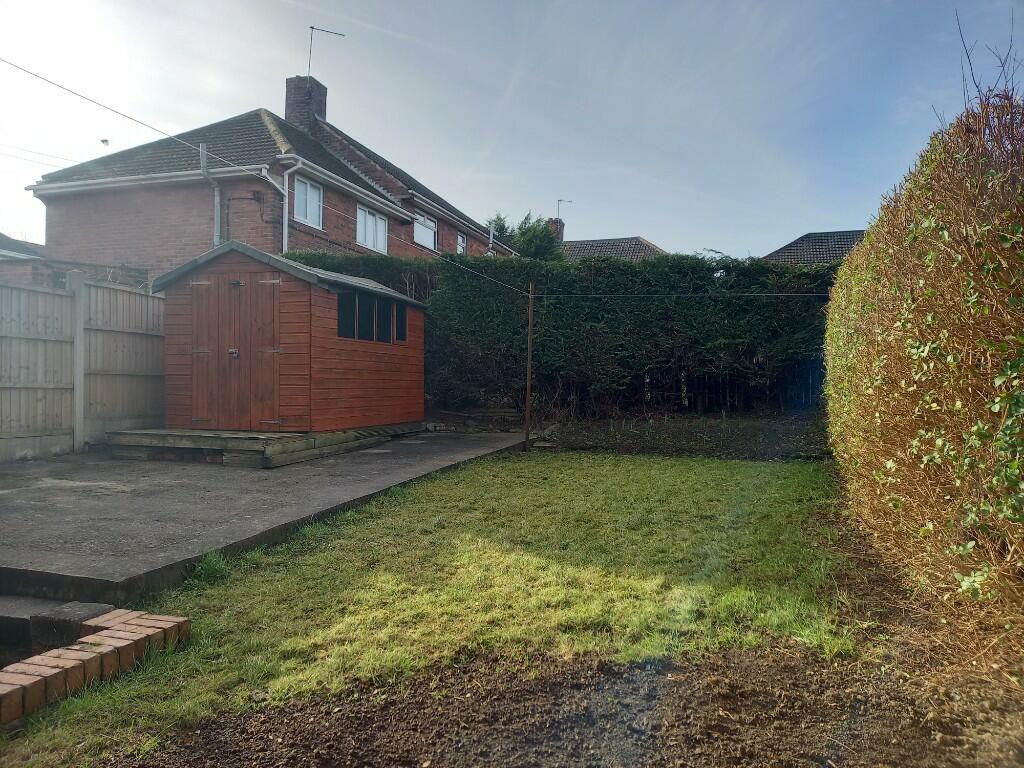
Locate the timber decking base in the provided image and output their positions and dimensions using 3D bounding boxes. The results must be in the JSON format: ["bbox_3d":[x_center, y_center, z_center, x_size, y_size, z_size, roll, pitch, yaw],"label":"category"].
[{"bbox_3d":[-2.780,0.665,9.366,2.260,0.260,4.100,0,0,17],"label":"timber decking base"}]

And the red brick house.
[{"bbox_3d":[-5.113,-3.803,22.171,6.550,9.200,15.200,0,0,17],"label":"red brick house"}]

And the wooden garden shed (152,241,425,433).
[{"bbox_3d":[-2.708,-0.522,9.900,2.160,2.120,3.190,0,0,17],"label":"wooden garden shed"}]

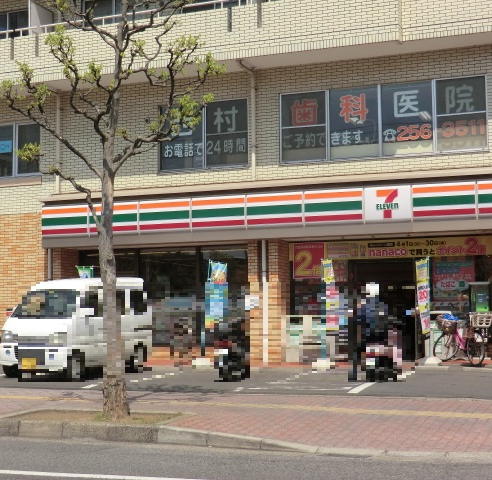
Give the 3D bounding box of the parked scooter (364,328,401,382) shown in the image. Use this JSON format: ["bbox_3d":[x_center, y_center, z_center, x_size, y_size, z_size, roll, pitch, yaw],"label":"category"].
[{"bbox_3d":[2.289,1.835,14.670,0.650,1.020,1.720,-2,-5,19],"label":"parked scooter"}]

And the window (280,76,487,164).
[{"bbox_3d":[2.818,-2.485,18.263,4.370,1.560,0.120,-2,-5,19],"label":"window"}]

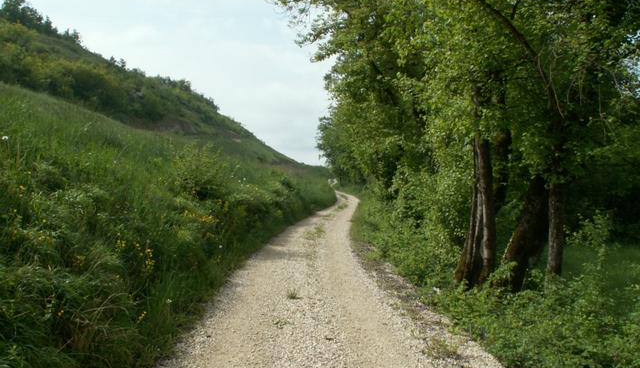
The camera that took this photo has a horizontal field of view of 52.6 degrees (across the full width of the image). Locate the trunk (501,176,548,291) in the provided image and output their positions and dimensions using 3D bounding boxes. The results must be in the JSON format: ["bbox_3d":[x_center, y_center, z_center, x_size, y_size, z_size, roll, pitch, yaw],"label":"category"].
[{"bbox_3d":[3.260,0.800,10.200,0.500,1.850,0.450,14,0,0],"label":"trunk"}]

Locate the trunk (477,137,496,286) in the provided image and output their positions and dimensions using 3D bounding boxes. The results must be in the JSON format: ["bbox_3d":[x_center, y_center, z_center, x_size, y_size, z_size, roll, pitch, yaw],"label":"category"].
[{"bbox_3d":[2.580,0.400,10.000,0.290,2.280,0.290,0,0,0],"label":"trunk"}]

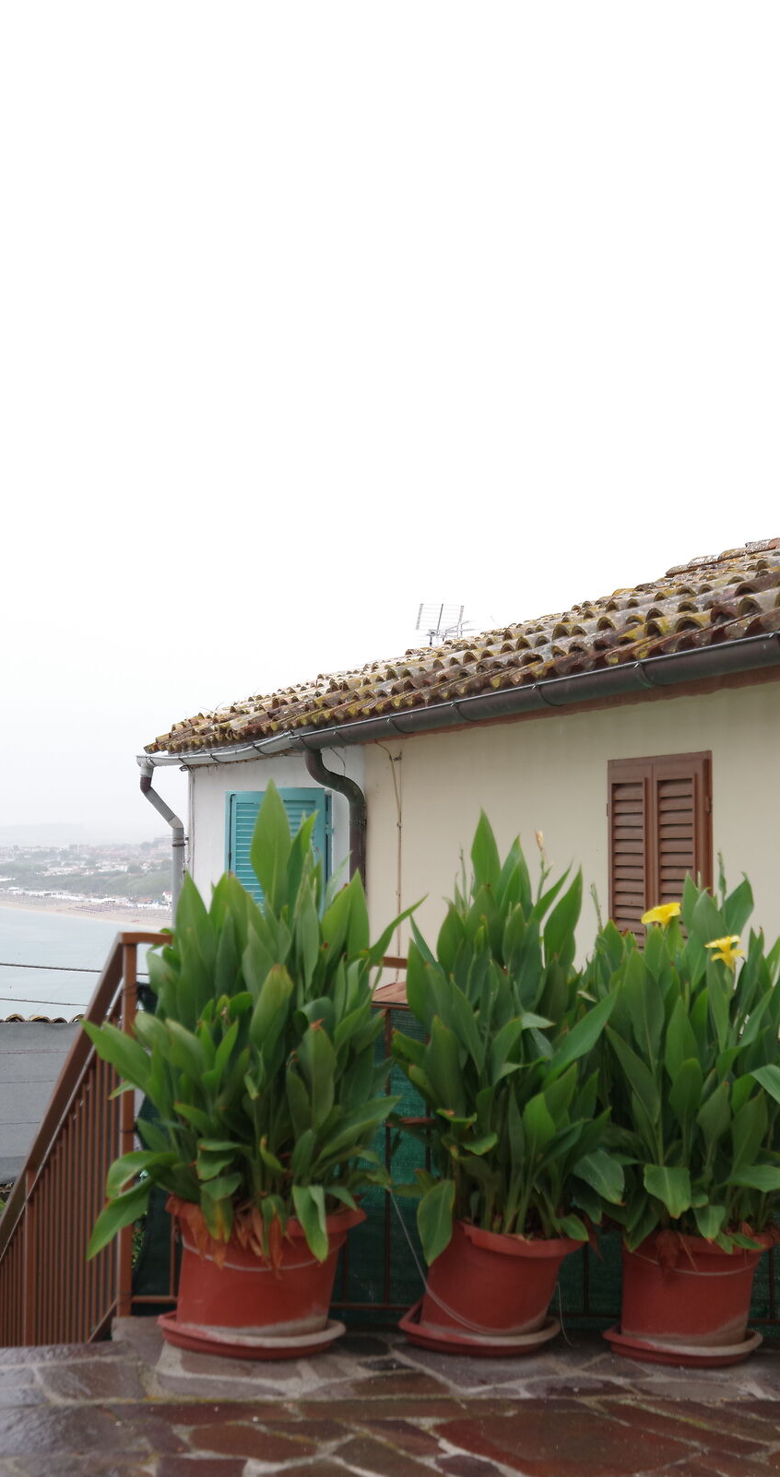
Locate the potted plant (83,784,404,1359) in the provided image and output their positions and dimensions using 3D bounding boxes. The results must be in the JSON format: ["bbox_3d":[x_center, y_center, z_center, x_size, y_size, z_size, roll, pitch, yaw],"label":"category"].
[{"bbox_3d":[-0.371,0.816,4.681,0.800,1.398,0.750,1,-3,-17],"label":"potted plant"}]

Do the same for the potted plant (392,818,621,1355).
[{"bbox_3d":[0.310,0.895,4.901,0.594,1.370,0.600,0,-3,0],"label":"potted plant"}]

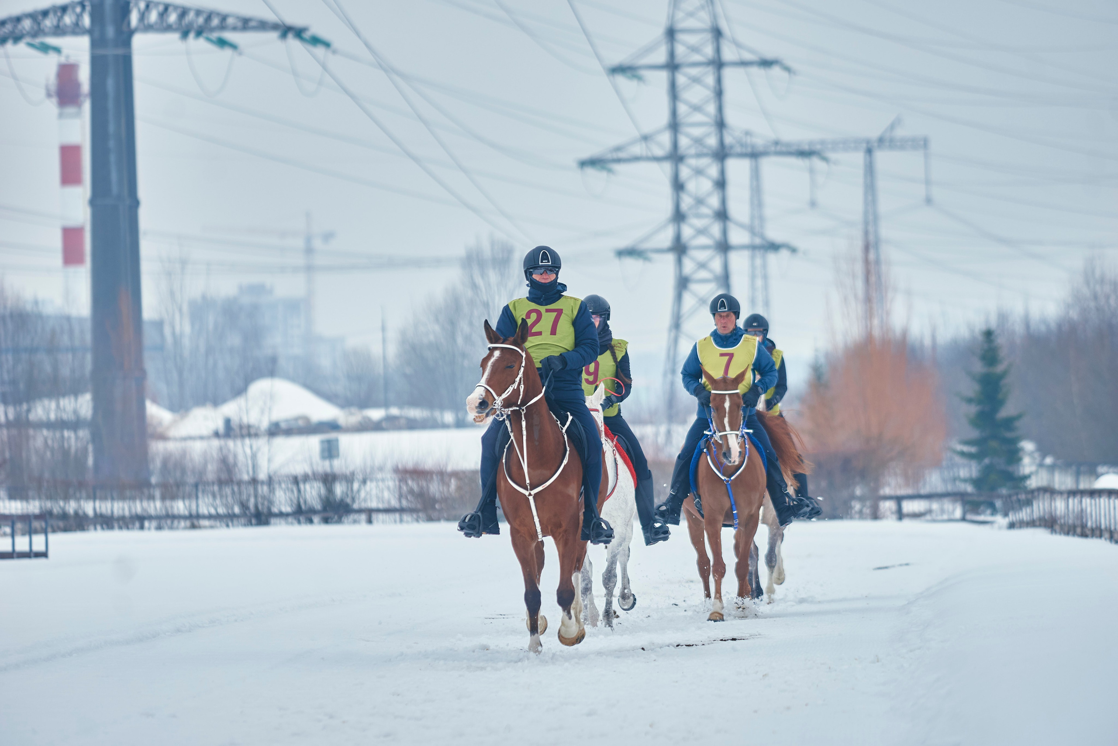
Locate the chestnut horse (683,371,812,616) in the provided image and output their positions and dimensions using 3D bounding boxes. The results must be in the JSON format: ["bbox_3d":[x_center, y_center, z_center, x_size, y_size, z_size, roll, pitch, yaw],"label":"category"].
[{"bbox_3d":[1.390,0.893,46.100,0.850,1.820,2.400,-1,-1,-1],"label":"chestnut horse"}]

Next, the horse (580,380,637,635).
[{"bbox_3d":[0.250,0.944,45.200,0.580,1.780,2.350,-1,-1,3],"label":"horse"}]

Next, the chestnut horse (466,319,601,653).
[{"bbox_3d":[-0.080,0.660,37.100,0.680,1.970,2.250,0,-1,6],"label":"chestnut horse"}]

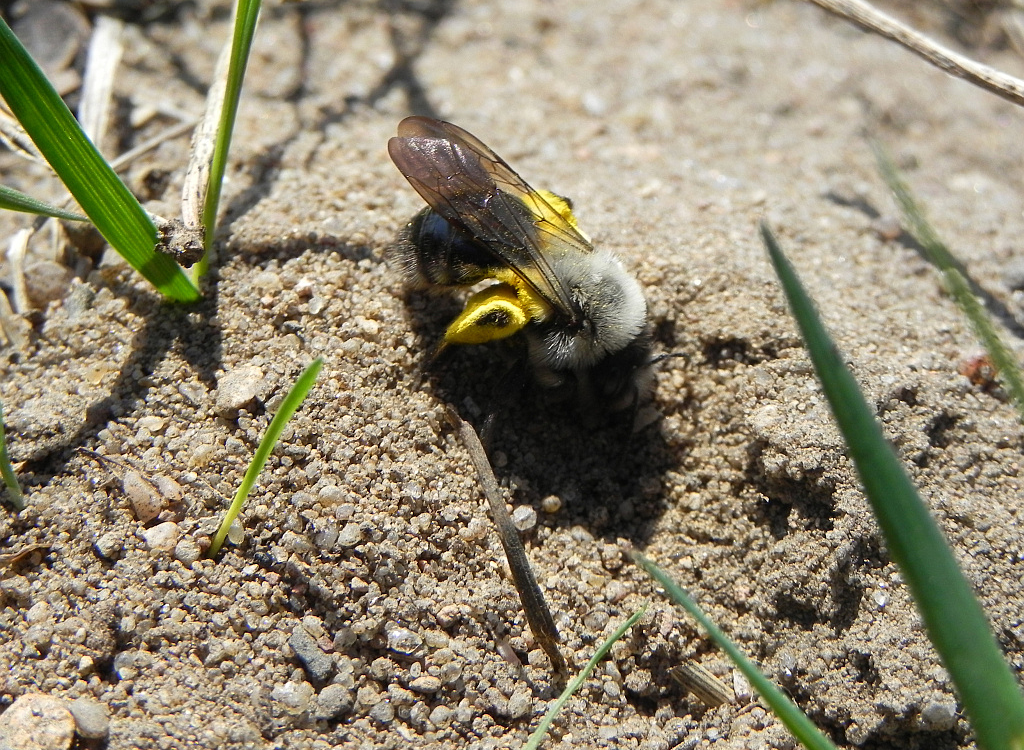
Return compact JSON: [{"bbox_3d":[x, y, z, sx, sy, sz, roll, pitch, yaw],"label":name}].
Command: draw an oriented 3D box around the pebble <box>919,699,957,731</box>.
[{"bbox_3d":[0.015,0.012,0.110,0.001,0.001,0.001,0,50,0],"label":"pebble"}]

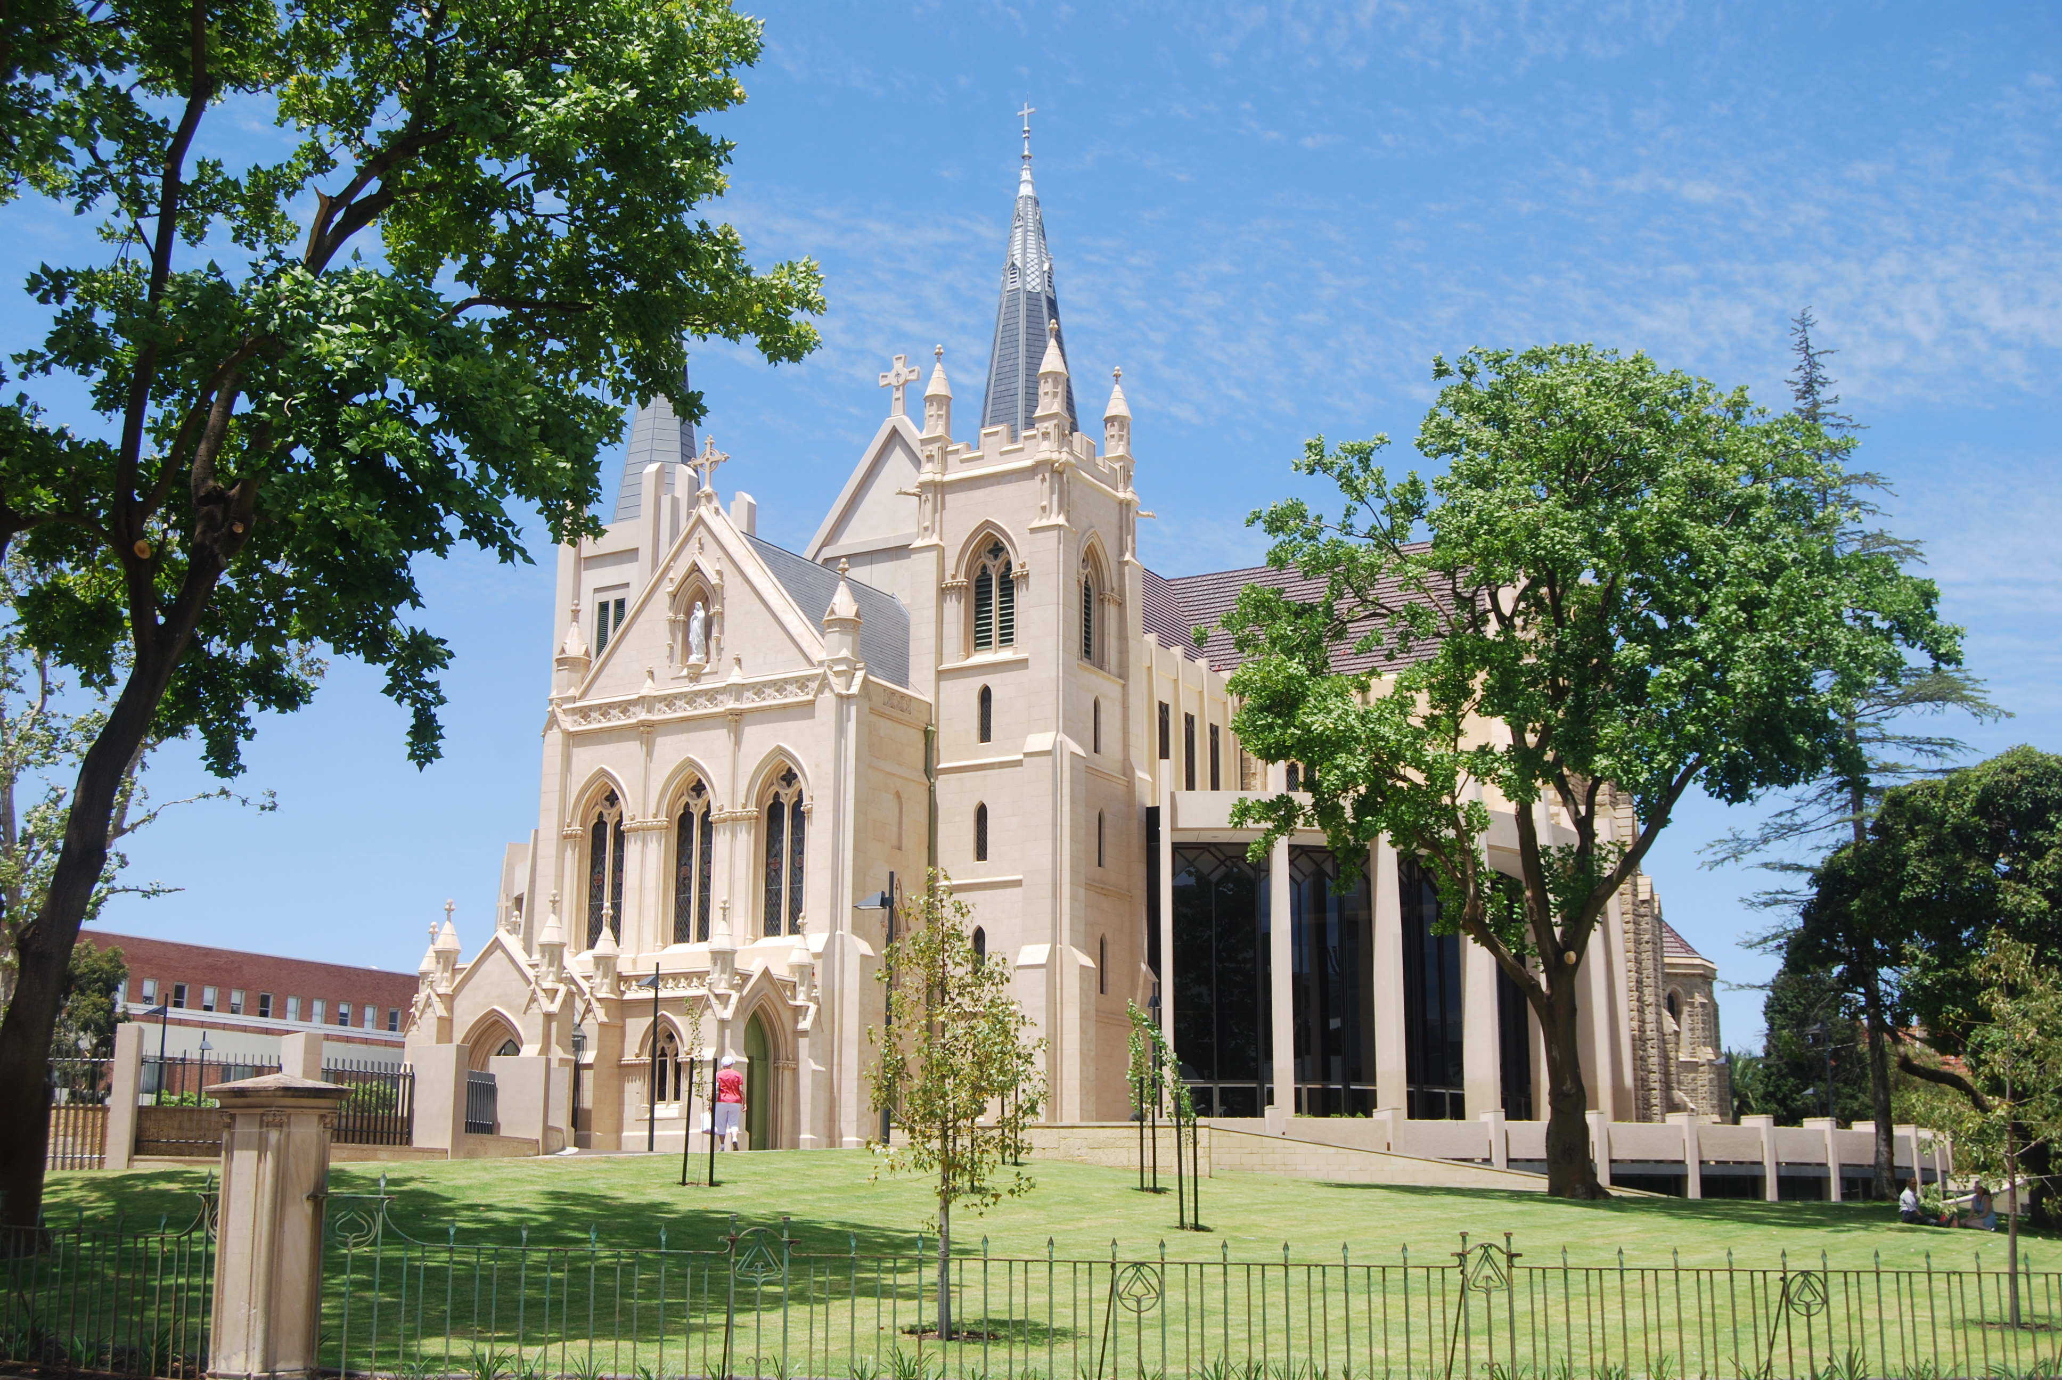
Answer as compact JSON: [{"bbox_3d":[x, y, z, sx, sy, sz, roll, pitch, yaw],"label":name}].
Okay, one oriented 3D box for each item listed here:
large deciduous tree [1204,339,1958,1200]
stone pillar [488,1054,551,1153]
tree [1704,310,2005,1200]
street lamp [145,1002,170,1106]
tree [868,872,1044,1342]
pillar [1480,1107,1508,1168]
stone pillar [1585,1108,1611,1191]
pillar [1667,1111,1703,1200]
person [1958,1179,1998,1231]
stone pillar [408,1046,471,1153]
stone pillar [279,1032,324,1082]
[{"bbox_3d":[10.232,1.195,41.266,13.200,15.925,12.500,0,-13,0],"label":"large deciduous tree"},{"bbox_3d":[-10.192,8.265,44.517,1.130,1.956,0.360,-2,-13,8],"label":"stone pillar"},{"bbox_3d":[18.470,1.046,50.780,6.400,20.561,6.200,0,-13,0],"label":"tree"},{"bbox_3d":[-20.538,9.159,52.446,0.600,4.023,0.200,0,-13,0],"label":"street lamp"},{"bbox_3d":[-0.598,3.328,18.108,1.300,3.682,1.200,0,-13,0],"label":"tree"},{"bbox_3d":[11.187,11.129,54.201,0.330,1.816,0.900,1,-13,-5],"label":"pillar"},{"bbox_3d":[13.677,11.230,54.223,0.330,2.008,0.950,2,-13,-7],"label":"stone pillar"},{"bbox_3d":[15.963,11.415,54.733,0.330,2.103,1.000,2,-13,-9],"label":"pillar"},{"bbox_3d":[17.595,9.561,41.595,0.650,0.861,0.500,7,-14,-26],"label":"person"},{"bbox_3d":[-11.122,7.735,42.033,1.100,2.100,0.360,-6,-14,26],"label":"stone pillar"},{"bbox_3d":[-12.711,7.073,38.751,0.360,2.267,1.100,10,-16,-37],"label":"stone pillar"}]

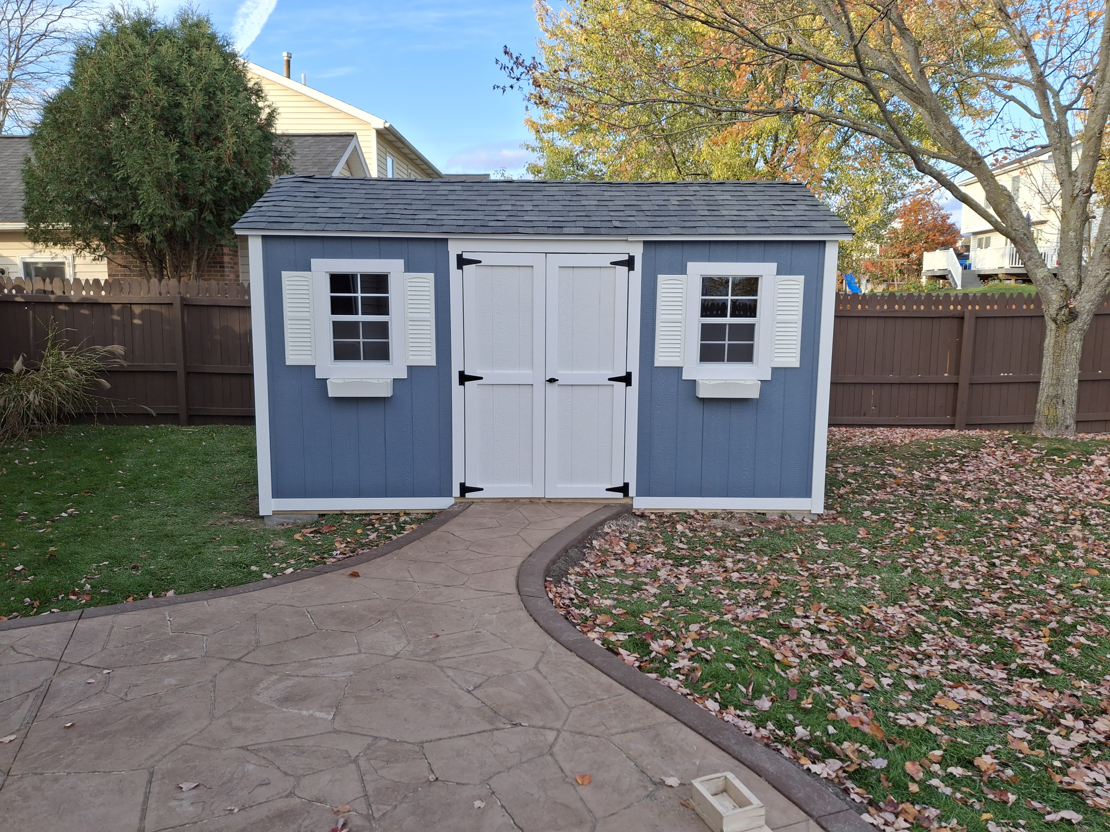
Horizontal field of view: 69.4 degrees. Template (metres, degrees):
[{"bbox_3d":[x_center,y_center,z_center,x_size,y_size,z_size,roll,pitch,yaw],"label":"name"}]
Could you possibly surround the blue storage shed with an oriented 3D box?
[{"bbox_3d":[-0.103,-0.708,7.089,4.490,2.670,2.480,0,8,-2],"label":"blue storage shed"}]

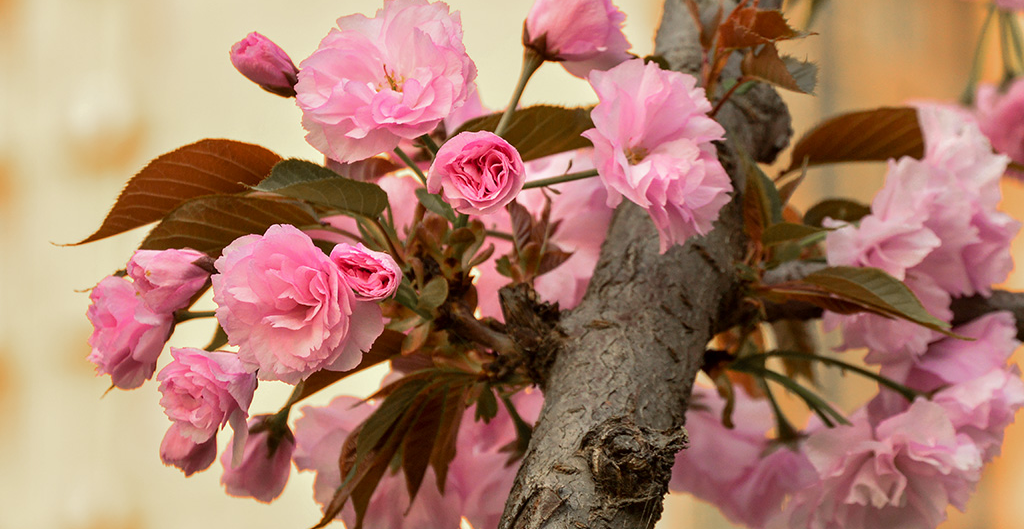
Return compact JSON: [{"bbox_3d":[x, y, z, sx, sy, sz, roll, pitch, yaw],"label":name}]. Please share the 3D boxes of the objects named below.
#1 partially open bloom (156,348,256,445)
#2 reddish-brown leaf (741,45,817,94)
[{"bbox_3d":[-0.086,0.037,1.940,0.028,0.027,0.025,-6,11,40],"label":"partially open bloom"},{"bbox_3d":[0.078,-0.057,2.020,0.022,0.013,0.014,9,-3,15],"label":"reddish-brown leaf"}]

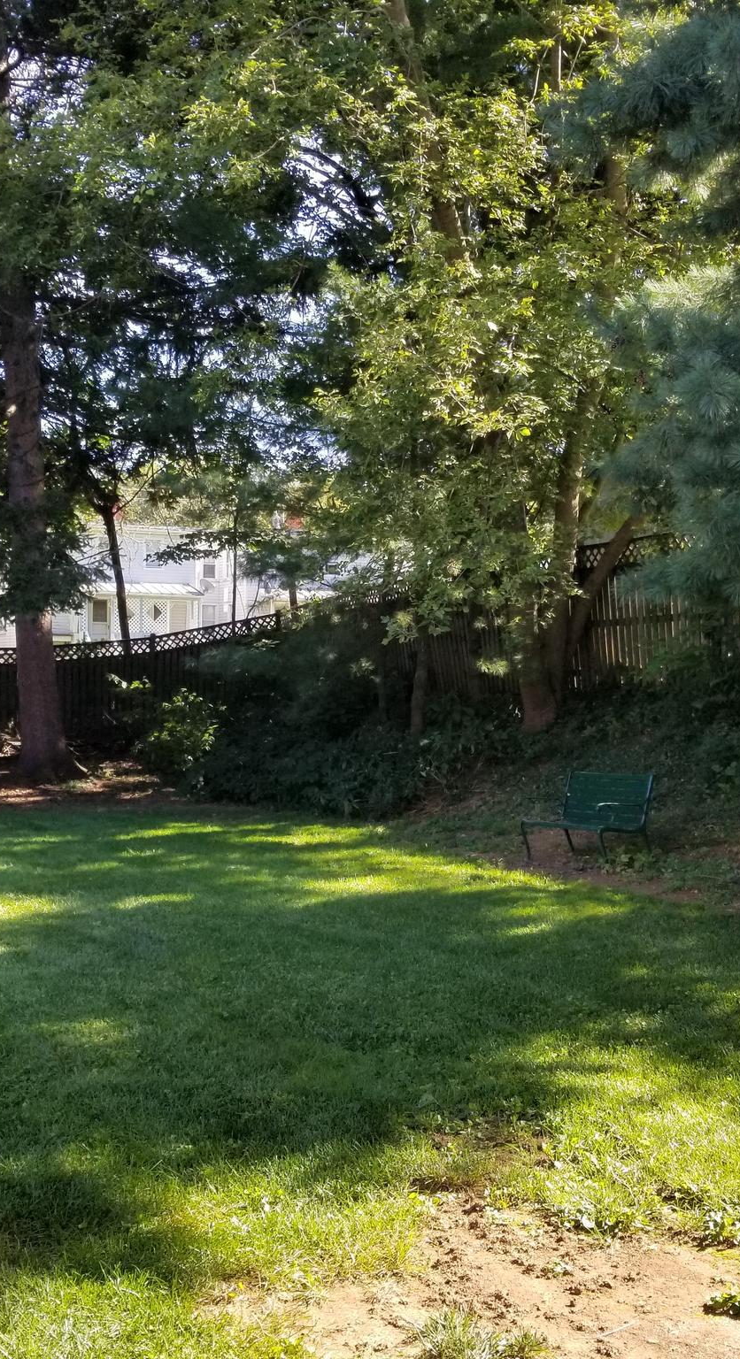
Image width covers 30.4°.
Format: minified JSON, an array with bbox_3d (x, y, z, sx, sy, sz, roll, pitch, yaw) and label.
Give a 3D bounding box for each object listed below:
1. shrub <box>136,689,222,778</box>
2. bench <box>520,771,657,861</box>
[{"bbox_3d":[-2.870,0.810,20.400,1.300,1.340,1.250,-1,0,0],"label":"shrub"},{"bbox_3d":[2.130,1.320,13.300,0.640,0.820,1.220,-2,0,-32],"label":"bench"}]

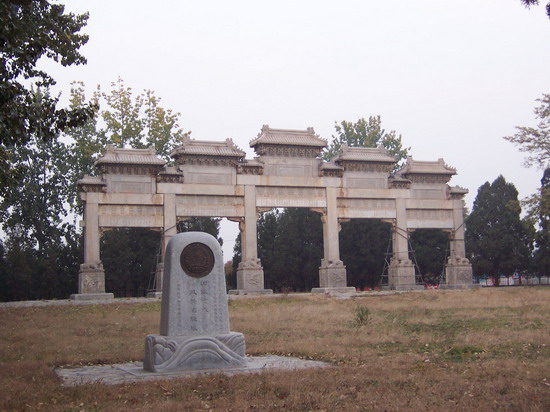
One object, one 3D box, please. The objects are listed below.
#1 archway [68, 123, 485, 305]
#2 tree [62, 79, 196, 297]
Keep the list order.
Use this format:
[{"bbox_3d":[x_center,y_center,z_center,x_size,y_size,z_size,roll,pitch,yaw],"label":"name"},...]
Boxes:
[{"bbox_3d":[1.194,0.237,57.409,31.429,12.297,2.450,1,-6,-22],"label":"archway"},{"bbox_3d":[-12.255,-1.569,66.000,11.000,18.450,10.000,0,-6,-11],"label":"tree"}]

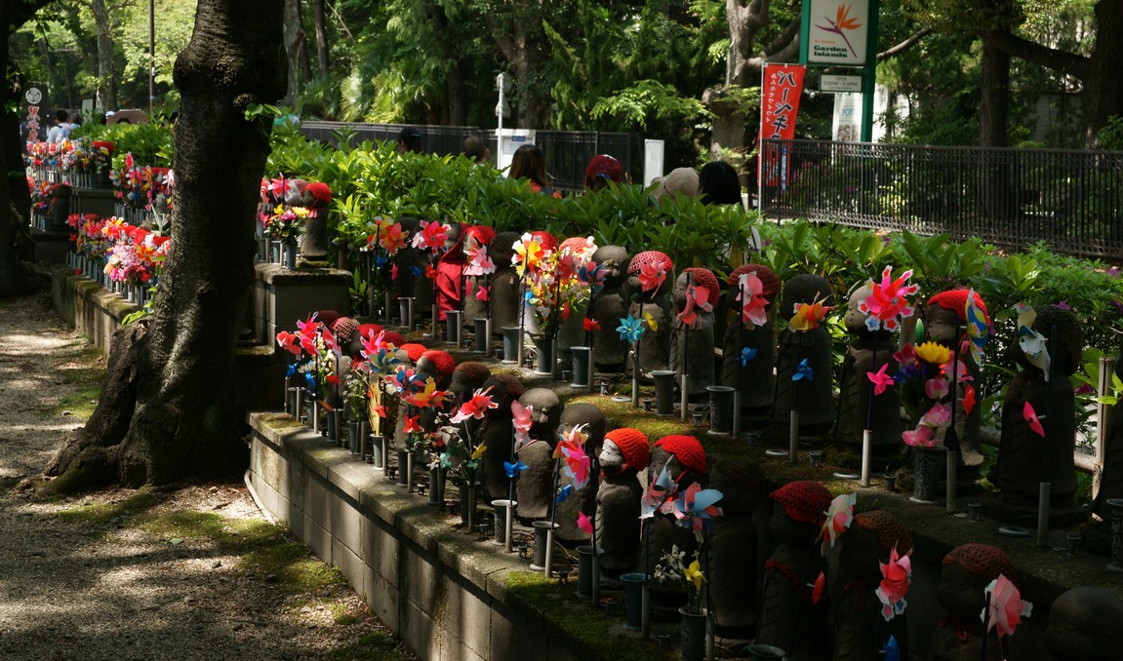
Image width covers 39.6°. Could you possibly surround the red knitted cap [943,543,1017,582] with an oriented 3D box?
[{"bbox_3d":[0.856,0.478,3.191,0.143,0.095,0.148,2,6,0],"label":"red knitted cap"}]

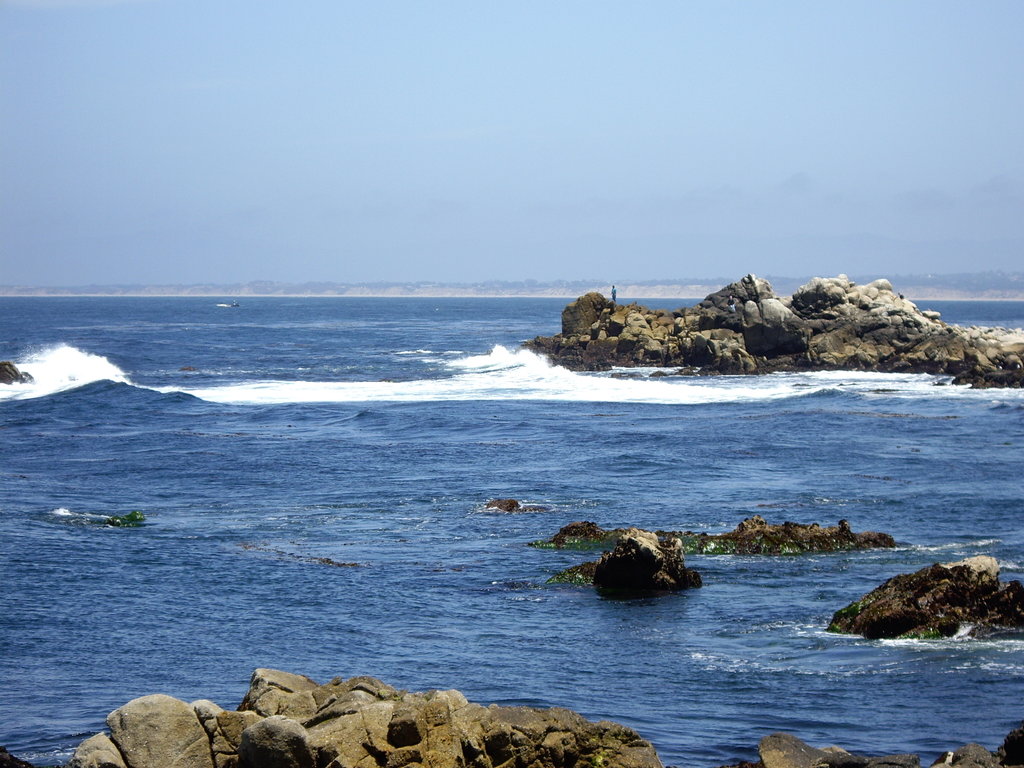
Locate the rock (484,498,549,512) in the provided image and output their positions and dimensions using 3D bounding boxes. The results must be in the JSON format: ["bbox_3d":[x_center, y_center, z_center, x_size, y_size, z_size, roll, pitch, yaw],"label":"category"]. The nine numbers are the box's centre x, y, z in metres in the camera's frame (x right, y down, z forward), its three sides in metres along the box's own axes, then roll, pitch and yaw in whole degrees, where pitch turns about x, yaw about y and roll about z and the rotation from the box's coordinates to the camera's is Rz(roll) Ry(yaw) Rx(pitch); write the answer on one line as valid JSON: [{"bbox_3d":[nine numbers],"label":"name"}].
[{"bbox_3d":[0.158,4.272,118.535,2.250,0.450,1.100,0,2,0],"label":"rock"}]

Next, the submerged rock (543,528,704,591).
[{"bbox_3d":[2.958,4.568,88.667,4.102,1.500,2.600,0,2,0],"label":"submerged rock"}]

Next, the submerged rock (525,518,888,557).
[{"bbox_3d":[6.025,4.482,100.331,10.711,1.050,3.600,0,2,0],"label":"submerged rock"}]

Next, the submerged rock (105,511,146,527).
[{"bbox_3d":[-12.719,4.425,110.977,1.382,0.500,0.900,0,2,0],"label":"submerged rock"}]

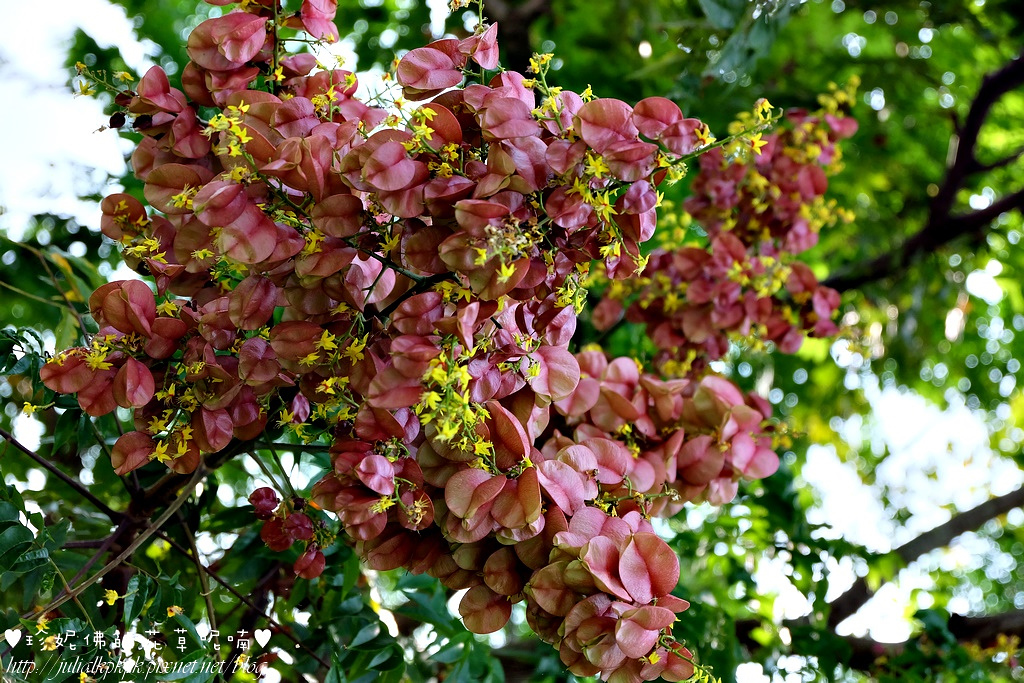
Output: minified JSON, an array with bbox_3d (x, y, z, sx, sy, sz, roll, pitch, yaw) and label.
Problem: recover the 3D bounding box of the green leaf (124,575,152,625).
[{"bbox_3d":[-0.298,0.206,1.700,0.022,0.043,0.011,12,-12,6],"label":"green leaf"}]

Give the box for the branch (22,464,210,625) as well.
[{"bbox_3d":[-0.319,0.166,1.710,0.210,0.028,0.030,-41,-6,-15],"label":"branch"}]

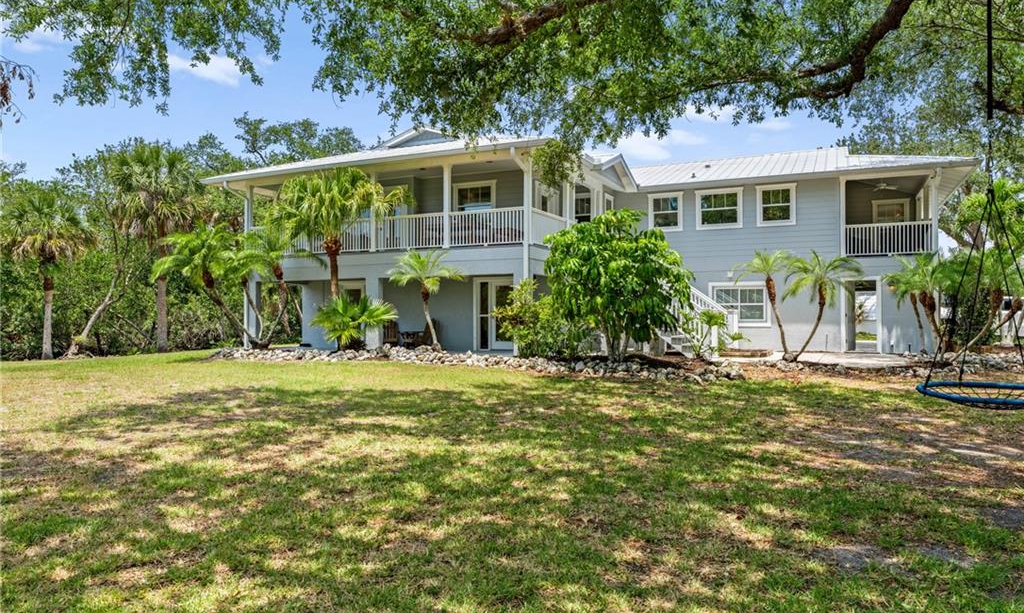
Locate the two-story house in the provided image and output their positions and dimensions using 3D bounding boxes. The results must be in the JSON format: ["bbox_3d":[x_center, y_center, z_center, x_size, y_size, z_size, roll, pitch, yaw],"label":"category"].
[{"bbox_3d":[3.510,-2.301,25.555,21.945,7.403,16.574,0,-1,25],"label":"two-story house"}]

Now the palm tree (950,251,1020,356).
[{"bbox_3d":[12.422,-0.092,18.600,1.950,2.850,1.900,0,-1,25],"label":"palm tree"}]

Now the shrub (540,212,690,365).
[{"bbox_3d":[2.628,-0.548,17.700,3.600,3.800,3.400,0,-1,25],"label":"shrub"}]

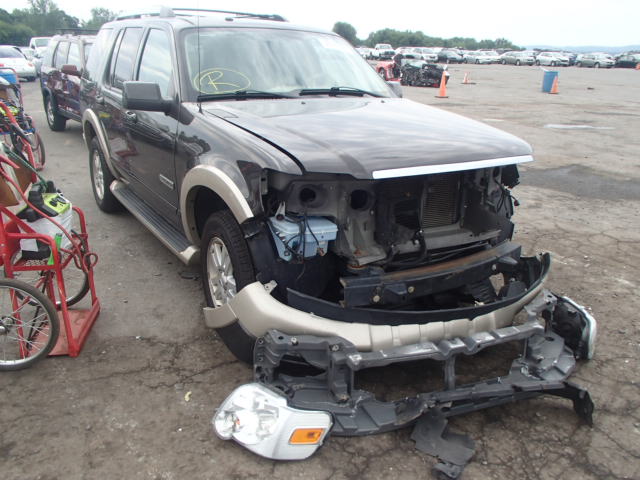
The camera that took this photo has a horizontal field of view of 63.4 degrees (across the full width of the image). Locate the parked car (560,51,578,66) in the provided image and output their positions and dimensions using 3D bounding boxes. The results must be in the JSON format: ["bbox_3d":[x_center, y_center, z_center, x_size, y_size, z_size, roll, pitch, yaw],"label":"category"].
[{"bbox_3d":[29.444,-21.272,60.778,1.800,1.500,4.600,0,20,-2],"label":"parked car"}]

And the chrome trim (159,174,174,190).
[{"bbox_3d":[-0.909,-0.346,3.081,0.015,0.045,0.235,-13,24,-32],"label":"chrome trim"}]

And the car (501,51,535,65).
[{"bbox_3d":[22.866,-21.030,59.932,1.780,1.460,4.600,-2,20,-7],"label":"car"}]

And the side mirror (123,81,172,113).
[{"bbox_3d":[-1.002,-0.839,3.034,0.270,0.180,0.140,-13,24,-32],"label":"side mirror"}]

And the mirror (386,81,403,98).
[{"bbox_3d":[0.522,-1.173,4.028,0.270,0.180,0.140,-13,24,-32],"label":"mirror"}]

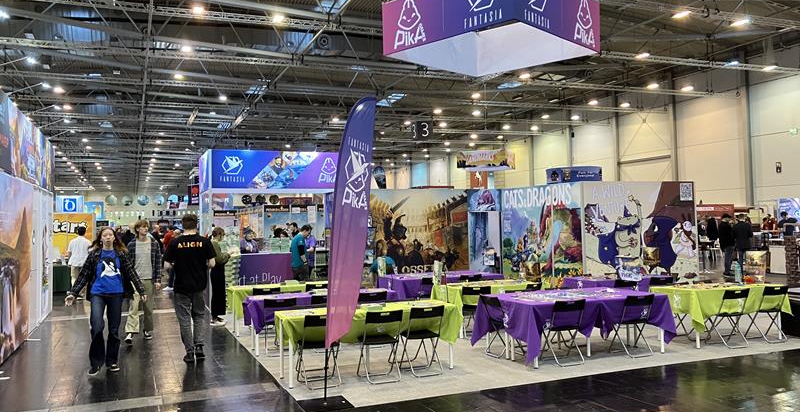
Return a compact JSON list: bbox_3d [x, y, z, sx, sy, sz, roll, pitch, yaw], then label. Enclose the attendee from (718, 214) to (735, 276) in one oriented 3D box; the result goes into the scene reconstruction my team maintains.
[{"bbox_3d":[9.705,1.171,19.402,0.520,1.760,0.380,-1,-1,18],"label":"attendee"}]

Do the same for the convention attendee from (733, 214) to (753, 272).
[{"bbox_3d":[9.748,1.121,18.464,0.580,1.760,0.380,-1,-1,9],"label":"convention attendee"}]

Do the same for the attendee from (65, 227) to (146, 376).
[{"bbox_3d":[-3.517,1.113,7.745,0.880,1.730,0.450,0,-1,-23],"label":"attendee"}]

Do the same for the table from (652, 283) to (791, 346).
[{"bbox_3d":[4.389,1.466,8.954,1.680,0.760,0.850,0,-2,-23],"label":"table"}]

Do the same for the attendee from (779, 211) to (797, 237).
[{"bbox_3d":[12.293,1.115,20.474,0.550,1.830,0.400,0,-2,-30],"label":"attendee"}]

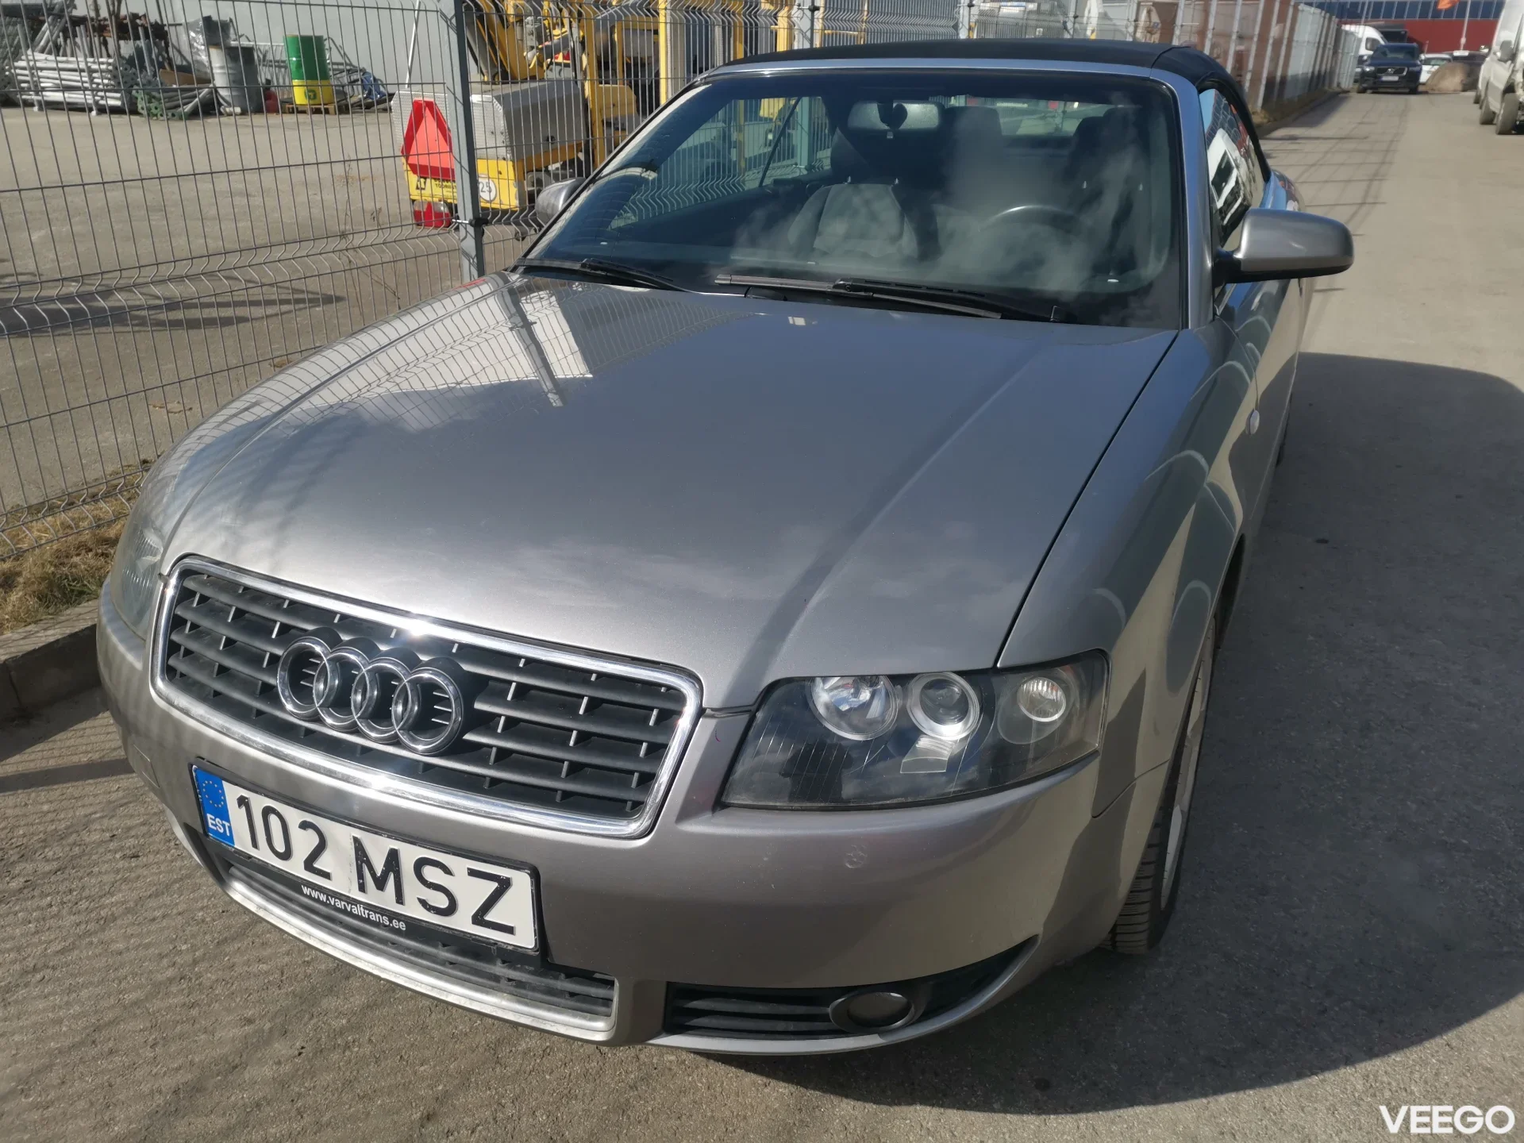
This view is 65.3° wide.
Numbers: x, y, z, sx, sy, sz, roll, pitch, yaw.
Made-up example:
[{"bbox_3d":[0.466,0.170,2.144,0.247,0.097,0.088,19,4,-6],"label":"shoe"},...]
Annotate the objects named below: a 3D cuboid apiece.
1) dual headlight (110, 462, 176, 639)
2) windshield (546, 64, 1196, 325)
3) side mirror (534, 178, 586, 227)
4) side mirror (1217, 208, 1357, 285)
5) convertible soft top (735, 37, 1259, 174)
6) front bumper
[{"bbox_3d":[-0.938,-0.039,1.833,0.370,0.160,0.350,11,25,23],"label":"dual headlight"},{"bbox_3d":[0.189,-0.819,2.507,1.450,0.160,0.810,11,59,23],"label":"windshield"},{"bbox_3d":[-0.499,-0.928,3.046,0.250,0.152,0.155,11,25,23],"label":"side mirror"},{"bbox_3d":[1.041,-0.642,2.370,0.250,0.152,0.155,11,25,23],"label":"side mirror"},{"bbox_3d":[0.735,-1.333,3.534,1.400,0.450,1.780,11,25,23],"label":"convertible soft top"},{"bbox_3d":[-0.393,0.289,1.648,1.740,0.430,0.530,11,25,23],"label":"front bumper"}]

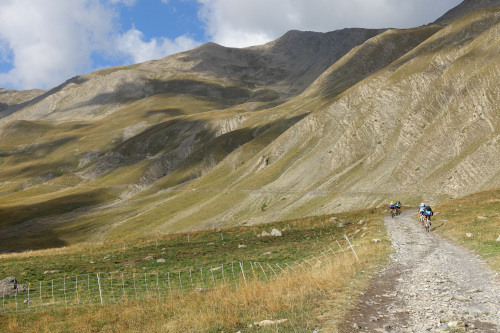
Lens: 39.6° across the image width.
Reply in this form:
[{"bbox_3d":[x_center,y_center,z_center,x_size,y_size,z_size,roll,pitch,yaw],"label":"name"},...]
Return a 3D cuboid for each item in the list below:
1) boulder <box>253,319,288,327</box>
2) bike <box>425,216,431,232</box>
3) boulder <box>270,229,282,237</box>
[{"bbox_3d":[0.304,2.315,10.300,0.530,0.140,0.320,0,-2,0],"label":"boulder"},{"bbox_3d":[11.135,3.622,43.500,0.680,1.060,1.800,0,-2,11],"label":"bike"},{"bbox_3d":[2.596,6.485,68.000,1.120,0.800,0.950,0,-2,0],"label":"boulder"}]

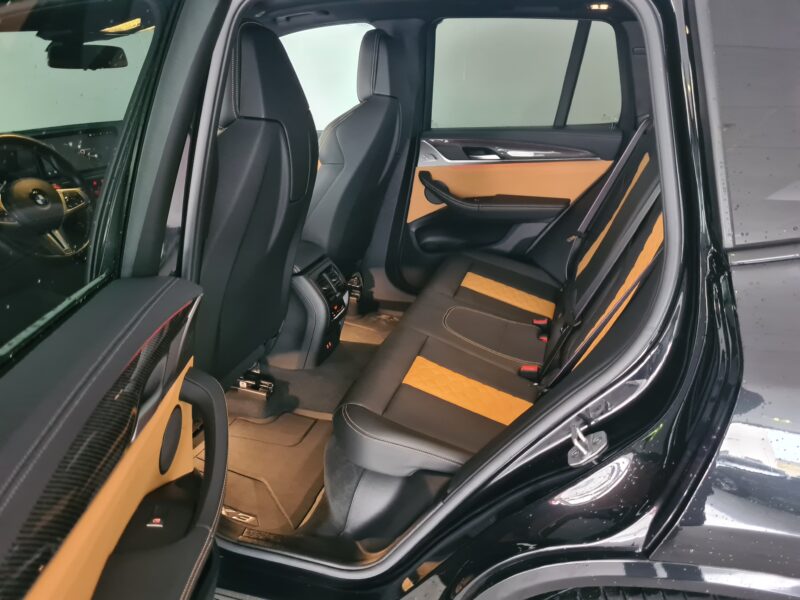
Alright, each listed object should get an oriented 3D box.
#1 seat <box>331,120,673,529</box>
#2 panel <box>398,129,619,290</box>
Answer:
[{"bbox_3d":[0.416,-0.033,1.789,0.910,1.000,1.320,7,24,17],"label":"seat"},{"bbox_3d":[0.415,-0.354,2.466,0.840,0.710,0.130,7,24,17],"label":"panel"}]

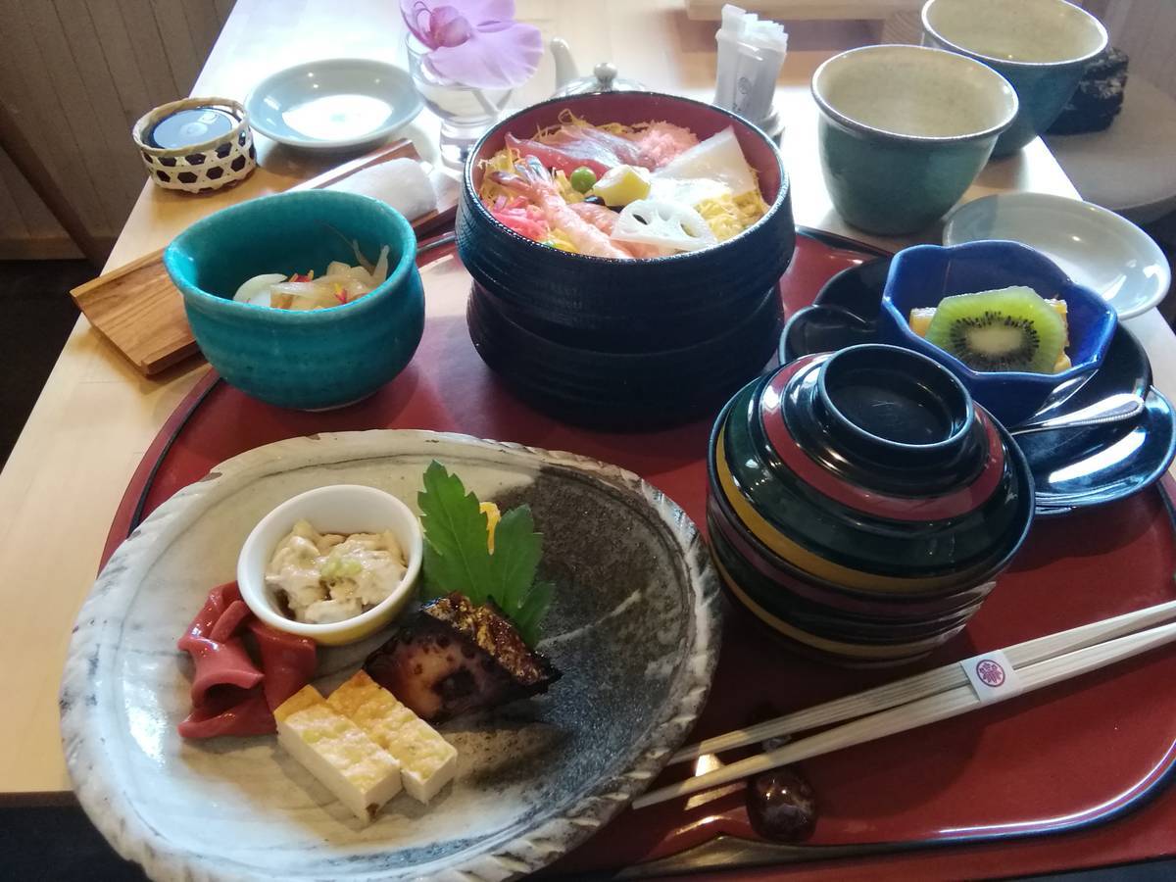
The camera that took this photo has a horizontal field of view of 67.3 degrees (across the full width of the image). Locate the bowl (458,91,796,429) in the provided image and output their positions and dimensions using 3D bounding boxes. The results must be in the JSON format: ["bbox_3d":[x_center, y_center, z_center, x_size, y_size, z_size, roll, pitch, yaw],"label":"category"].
[{"bbox_3d":[0.016,-0.082,0.393,0.144,0.089,0.144,0,48,0],"label":"bowl"}]

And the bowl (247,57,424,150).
[{"bbox_3d":[-0.163,-0.214,0.575,0.116,0.018,0.116,0,48,0],"label":"bowl"}]

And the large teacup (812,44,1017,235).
[{"bbox_3d":[0.175,-0.167,0.499,0.107,0.067,0.107,0,48,0],"label":"large teacup"}]

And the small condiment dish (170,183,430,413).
[{"bbox_3d":[-0.123,-0.058,0.389,0.105,0.062,0.100,0,48,0],"label":"small condiment dish"}]

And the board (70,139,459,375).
[{"bbox_3d":[-0.160,-0.108,0.484,0.214,0.011,0.075,-36,57,-28],"label":"board"}]

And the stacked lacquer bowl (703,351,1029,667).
[{"bbox_3d":[0.096,0.013,0.308,0.107,0.086,0.107,0,48,0],"label":"stacked lacquer bowl"}]

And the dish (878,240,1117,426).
[{"bbox_3d":[0.163,-0.038,0.366,0.088,0.049,0.085,0,48,0],"label":"dish"}]

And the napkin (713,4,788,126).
[{"bbox_3d":[0.096,-0.221,0.534,0.042,0.076,0.031,24,52,20],"label":"napkin"}]

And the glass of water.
[{"bbox_3d":[-0.074,-0.204,0.532,0.061,0.069,0.061,0,48,0],"label":"glass of water"}]

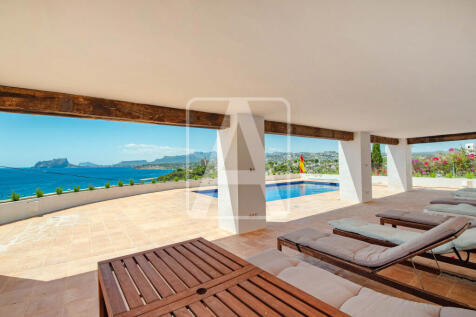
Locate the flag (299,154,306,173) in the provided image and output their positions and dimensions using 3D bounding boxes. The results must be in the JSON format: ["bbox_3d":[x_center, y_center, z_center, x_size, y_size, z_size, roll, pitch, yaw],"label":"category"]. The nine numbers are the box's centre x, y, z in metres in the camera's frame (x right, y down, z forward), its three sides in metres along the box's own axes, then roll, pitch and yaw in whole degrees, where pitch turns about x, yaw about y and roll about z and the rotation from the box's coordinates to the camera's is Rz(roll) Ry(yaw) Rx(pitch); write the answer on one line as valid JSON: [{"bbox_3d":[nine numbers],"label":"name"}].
[{"bbox_3d":[5.074,0.393,15.600,0.600,1.400,0.250,-1,-1,18],"label":"flag"}]

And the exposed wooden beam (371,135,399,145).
[{"bbox_3d":[5.917,-0.781,8.321,3.349,0.272,0.272,0,-1,-33],"label":"exposed wooden beam"}]

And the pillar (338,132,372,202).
[{"bbox_3d":[4.238,0.290,7.199,0.696,2.414,0.786,0,-1,-33],"label":"pillar"}]

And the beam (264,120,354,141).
[{"bbox_3d":[2.202,-0.753,5.916,4.407,0.282,0.254,0,-2,-34],"label":"beam"}]

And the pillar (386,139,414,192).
[{"bbox_3d":[7.618,0.275,9.408,0.679,2.414,0.772,0,-1,-33],"label":"pillar"}]

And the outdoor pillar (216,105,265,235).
[{"bbox_3d":[0.078,0.316,4.453,0.750,2.420,0.760,0,-2,-36],"label":"outdoor pillar"}]

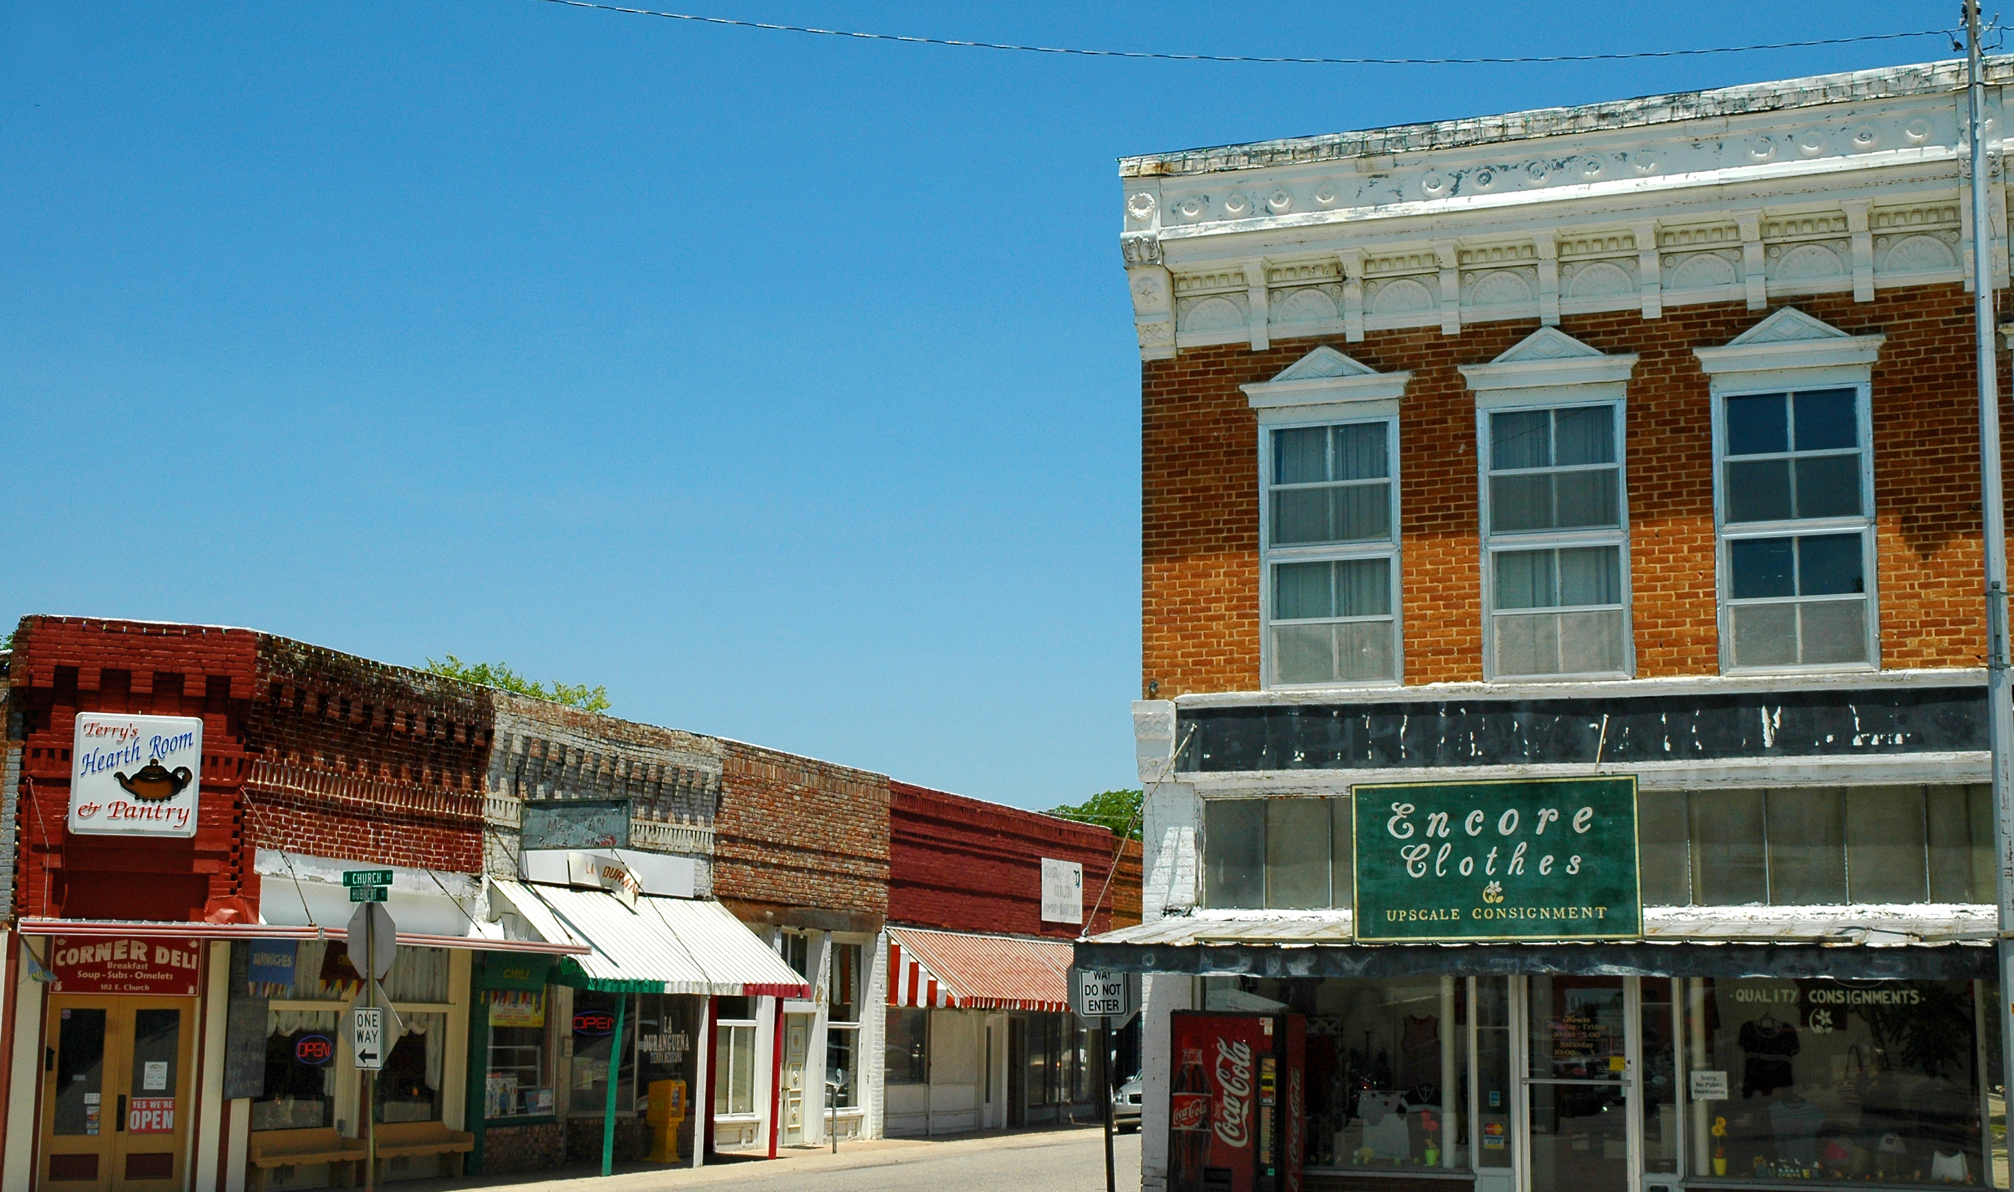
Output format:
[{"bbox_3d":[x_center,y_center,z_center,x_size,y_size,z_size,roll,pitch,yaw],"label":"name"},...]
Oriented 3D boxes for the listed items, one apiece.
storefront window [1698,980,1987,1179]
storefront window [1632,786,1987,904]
[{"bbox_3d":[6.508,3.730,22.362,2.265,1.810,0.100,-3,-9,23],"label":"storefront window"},{"bbox_3d":[6.383,1.999,22.682,2.747,0.930,0.100,-3,-9,23],"label":"storefront window"}]

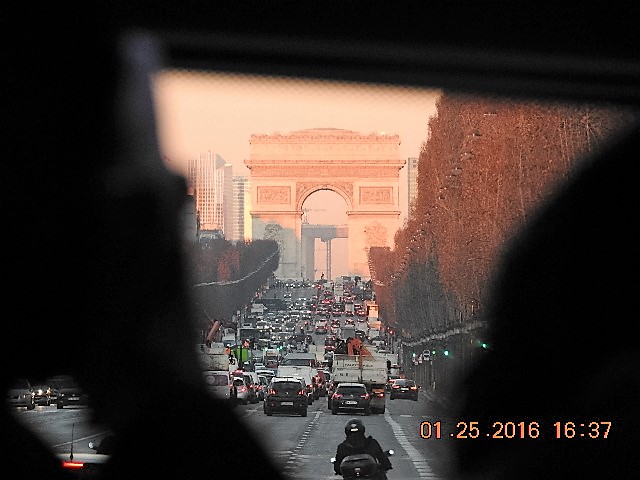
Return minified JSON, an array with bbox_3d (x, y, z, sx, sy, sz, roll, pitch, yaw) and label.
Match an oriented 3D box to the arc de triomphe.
[{"bbox_3d":[1.547,-10.832,2060.000,48.500,48.500,23.500,0,-1,0],"label":"arc de triomphe"}]

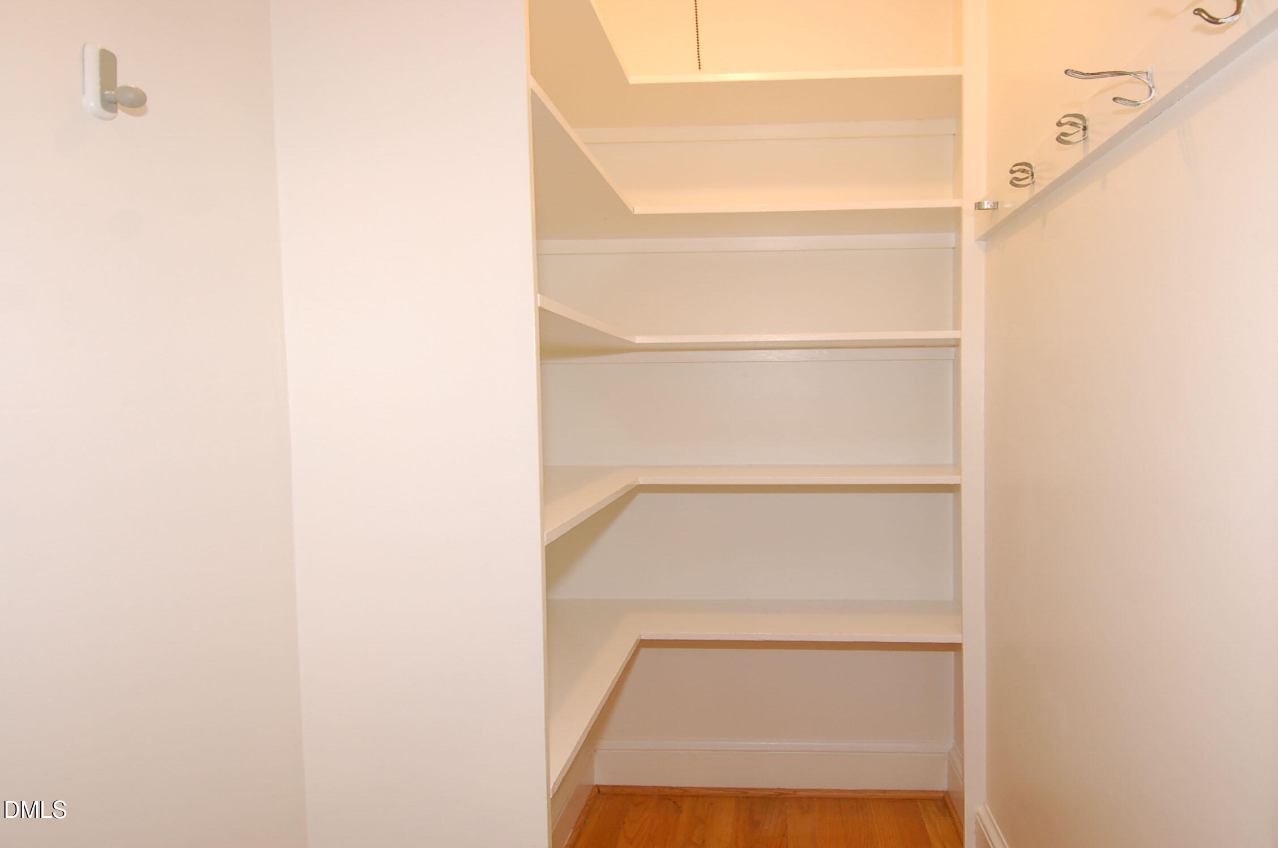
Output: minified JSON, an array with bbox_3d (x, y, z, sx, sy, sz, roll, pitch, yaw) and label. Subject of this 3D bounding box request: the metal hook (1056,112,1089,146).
[{"bbox_3d":[0.703,-0.479,1.036,0.043,0.048,0.015,-1,2,10],"label":"metal hook"}]

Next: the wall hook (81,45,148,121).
[{"bbox_3d":[-0.546,-0.362,0.672,0.054,0.063,0.030,-1,2,5],"label":"wall hook"}]

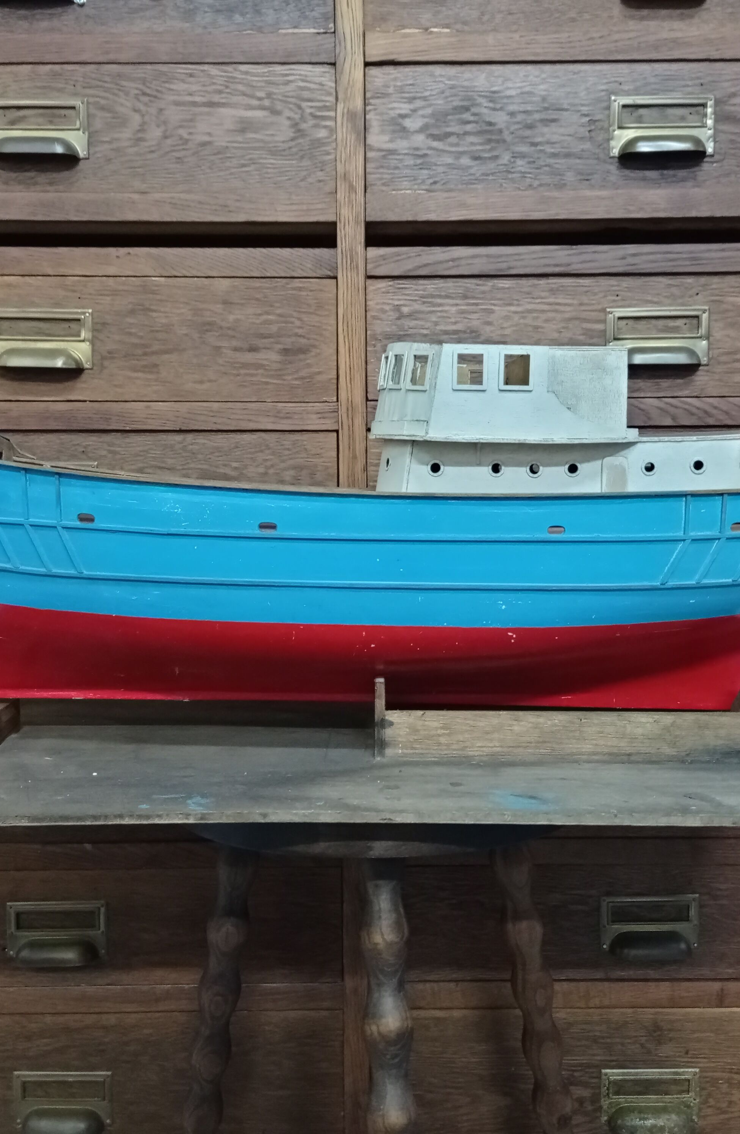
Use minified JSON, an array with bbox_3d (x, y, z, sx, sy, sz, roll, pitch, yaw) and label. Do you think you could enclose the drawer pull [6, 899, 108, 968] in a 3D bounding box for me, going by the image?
[{"bbox_3d":[-0.292,0.340,1.132,0.092,0.053,0.021,0,5,0],"label":"drawer pull"}]

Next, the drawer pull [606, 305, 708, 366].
[{"bbox_3d":[0.258,-0.204,1.088,0.092,0.053,0.021,0,5,0],"label":"drawer pull"}]

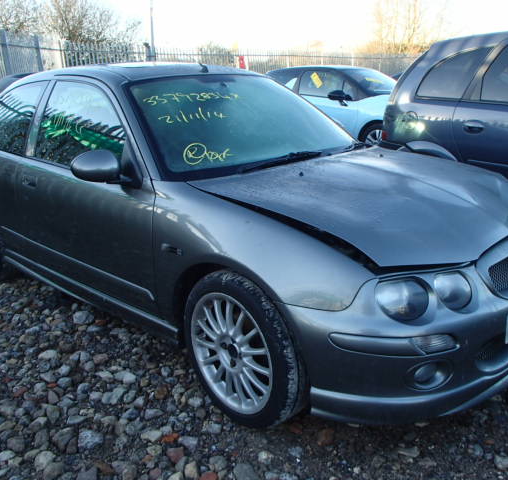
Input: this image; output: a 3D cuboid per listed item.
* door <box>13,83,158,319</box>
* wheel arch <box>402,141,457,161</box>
[{"bbox_3d":[-0.761,-0.285,2.466,1.260,0.980,0.270,13,22,42],"label":"door"},{"bbox_3d":[1.548,-0.689,4.628,0.140,0.400,0.760,-17,25,-42],"label":"wheel arch"}]

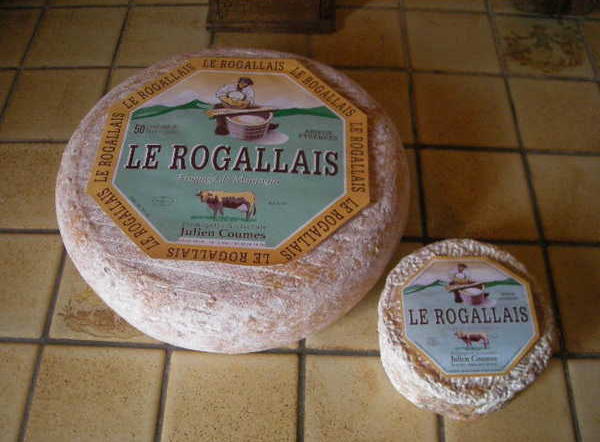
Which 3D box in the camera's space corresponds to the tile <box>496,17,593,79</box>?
[{"bbox_3d":[0.274,-0.196,0.687,0.099,0.008,0.099,1,57,1],"label":"tile"}]

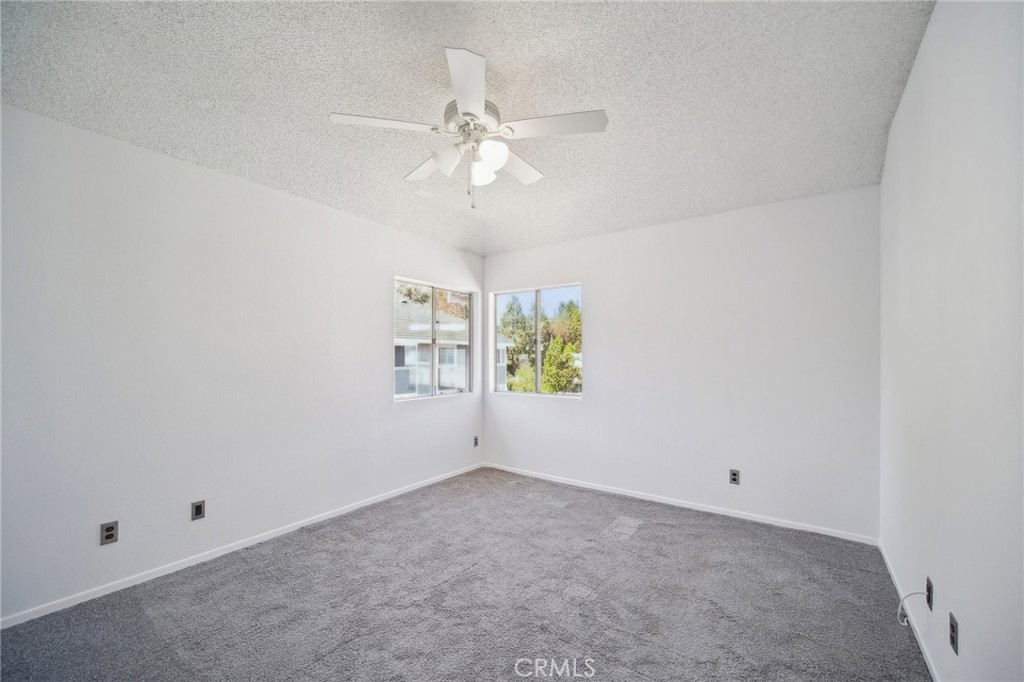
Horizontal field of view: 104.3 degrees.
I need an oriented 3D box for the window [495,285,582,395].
[{"bbox_3d":[0.268,-0.002,4.517,1.162,1.167,0.080,0,-1,36],"label":"window"}]

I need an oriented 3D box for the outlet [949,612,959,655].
[{"bbox_3d":[1.589,1.051,1.430,0.010,0.116,0.072,0,-1,36],"label":"outlet"}]

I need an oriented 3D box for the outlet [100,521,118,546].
[{"bbox_3d":[-2.304,1.101,2.280,0.010,0.116,0.072,0,-1,36],"label":"outlet"}]

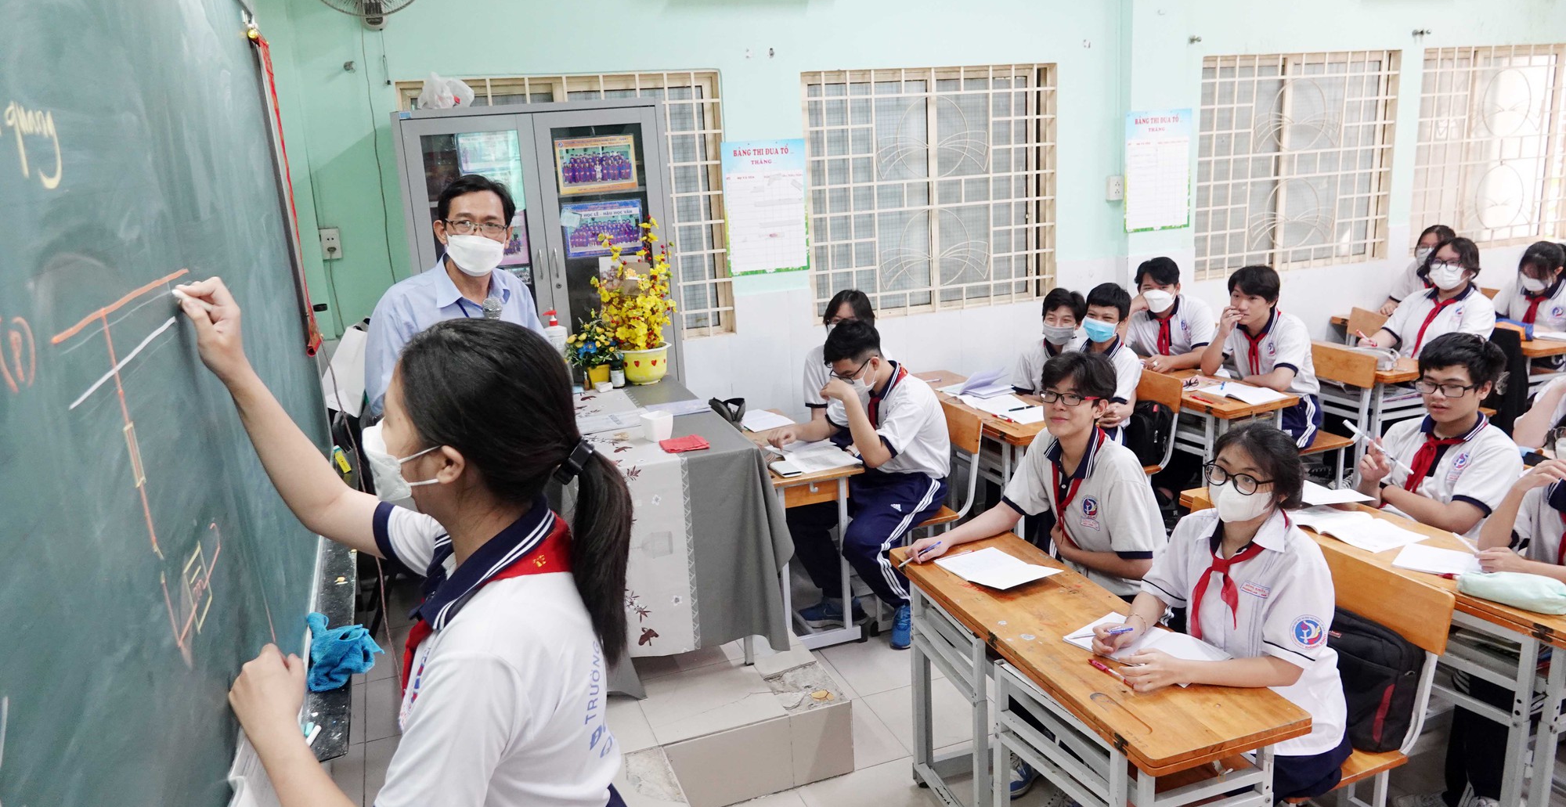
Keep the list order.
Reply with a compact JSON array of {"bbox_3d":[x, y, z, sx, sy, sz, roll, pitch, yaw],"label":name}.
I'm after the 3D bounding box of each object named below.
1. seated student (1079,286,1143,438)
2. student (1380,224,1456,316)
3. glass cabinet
[{"bbox_3d":[1.351,0.110,4.637,0.700,1.260,0.450,-13,17,-34],"label":"seated student"},{"bbox_3d":[3.889,-0.433,6.219,0.720,1.260,0.500,-11,16,-29],"label":"student"},{"bbox_3d":[-0.975,-0.267,4.402,1.010,1.870,0.430,-7,14,-13],"label":"glass cabinet"}]

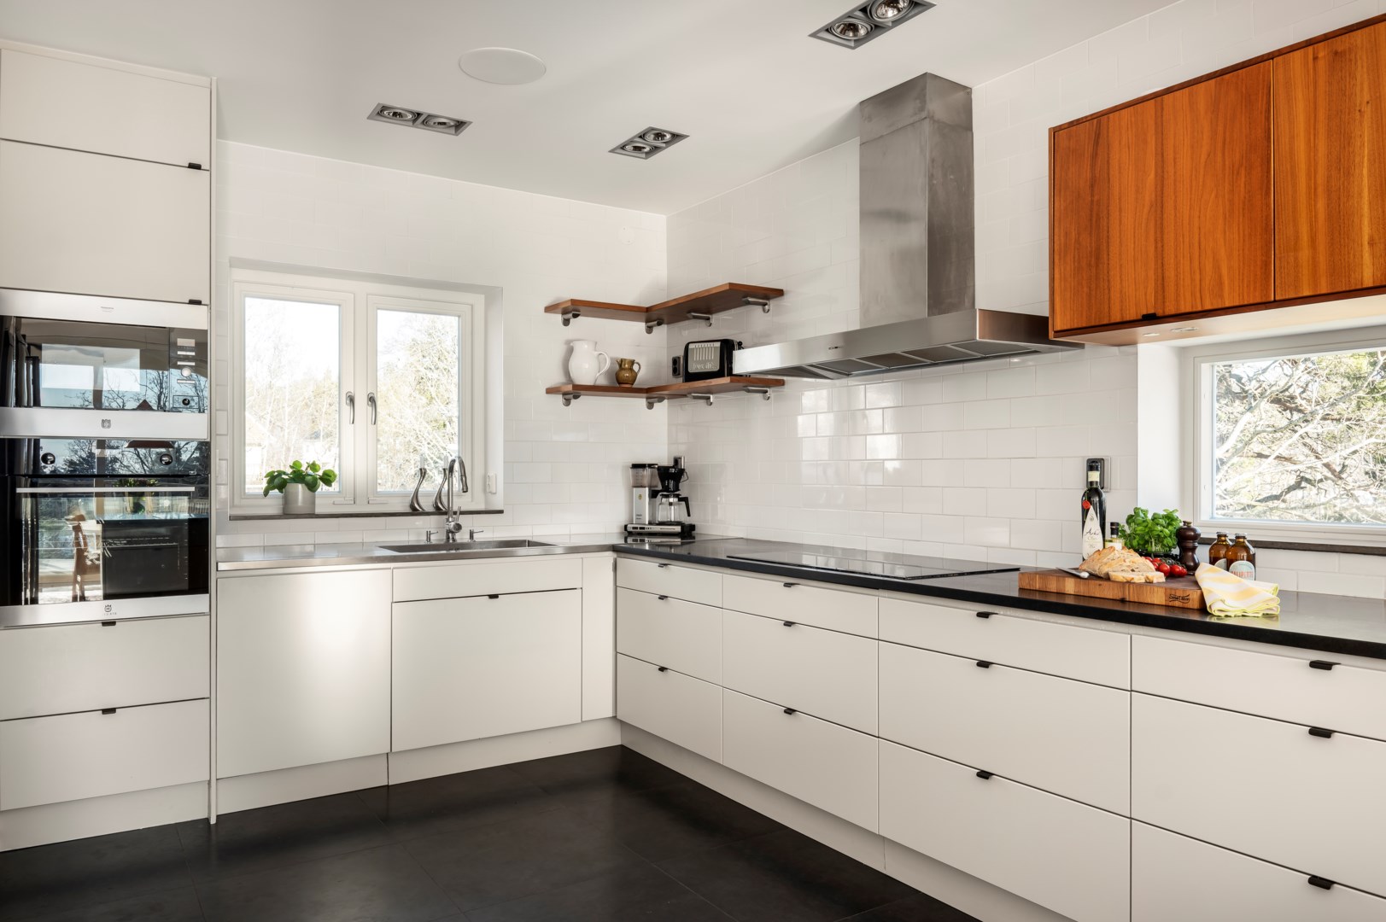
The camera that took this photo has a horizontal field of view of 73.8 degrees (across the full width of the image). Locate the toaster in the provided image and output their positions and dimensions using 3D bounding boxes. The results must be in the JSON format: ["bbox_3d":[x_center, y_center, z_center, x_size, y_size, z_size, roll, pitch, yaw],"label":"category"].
[{"bbox_3d":[0.085,-0.463,4.387,0.235,0.200,0.160,0,-1,29],"label":"toaster"}]

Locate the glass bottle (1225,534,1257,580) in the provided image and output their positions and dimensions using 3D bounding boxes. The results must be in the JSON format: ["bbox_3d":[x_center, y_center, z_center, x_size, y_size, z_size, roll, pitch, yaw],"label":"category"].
[{"bbox_3d":[1.388,0.264,2.341,0.073,0.157,0.073,0,-1,-34],"label":"glass bottle"}]

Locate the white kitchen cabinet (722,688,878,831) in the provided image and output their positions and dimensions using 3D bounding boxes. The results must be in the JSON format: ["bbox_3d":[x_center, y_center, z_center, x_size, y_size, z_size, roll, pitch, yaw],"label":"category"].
[{"bbox_3d":[0.571,0.984,3.270,0.570,0.291,0.800,0,-1,-34],"label":"white kitchen cabinet"}]

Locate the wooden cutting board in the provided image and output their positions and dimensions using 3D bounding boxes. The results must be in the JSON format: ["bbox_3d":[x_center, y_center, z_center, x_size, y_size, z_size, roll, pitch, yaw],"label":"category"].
[{"bbox_3d":[1.144,0.319,2.374,0.340,0.044,0.463,1,-1,-36],"label":"wooden cutting board"}]

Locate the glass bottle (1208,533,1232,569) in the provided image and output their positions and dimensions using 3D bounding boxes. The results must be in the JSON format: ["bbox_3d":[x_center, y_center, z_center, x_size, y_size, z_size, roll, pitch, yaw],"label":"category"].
[{"bbox_3d":[1.381,0.264,2.410,0.071,0.157,0.071,0,-1,11],"label":"glass bottle"}]

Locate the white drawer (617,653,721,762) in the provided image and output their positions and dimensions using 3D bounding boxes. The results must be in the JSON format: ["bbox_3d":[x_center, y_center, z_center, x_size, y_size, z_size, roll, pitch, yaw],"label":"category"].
[{"bbox_3d":[0.123,0.992,3.930,0.570,0.291,0.800,0,-1,-34],"label":"white drawer"}]

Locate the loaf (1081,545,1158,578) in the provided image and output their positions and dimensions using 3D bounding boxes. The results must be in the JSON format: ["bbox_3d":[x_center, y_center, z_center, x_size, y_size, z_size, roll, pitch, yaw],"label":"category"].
[{"bbox_3d":[1.122,0.263,2.436,0.145,0.073,0.200,0,-1,9],"label":"loaf"}]

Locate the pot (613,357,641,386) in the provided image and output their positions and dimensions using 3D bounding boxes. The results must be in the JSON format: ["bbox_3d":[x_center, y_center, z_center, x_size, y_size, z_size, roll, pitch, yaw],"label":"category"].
[{"bbox_3d":[-0.328,-0.438,4.665,0.137,0.159,0.112,0,-1,-18],"label":"pot"}]

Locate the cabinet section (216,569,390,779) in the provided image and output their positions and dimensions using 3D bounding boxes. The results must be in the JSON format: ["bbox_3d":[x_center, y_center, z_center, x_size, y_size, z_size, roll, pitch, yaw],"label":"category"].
[{"bbox_3d":[-1.568,0.770,3.629,0.600,0.700,0.580,1,-1,-33],"label":"cabinet section"}]

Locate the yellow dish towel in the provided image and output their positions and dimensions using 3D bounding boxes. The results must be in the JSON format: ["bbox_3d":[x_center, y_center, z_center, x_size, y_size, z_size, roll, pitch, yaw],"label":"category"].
[{"bbox_3d":[1.276,0.297,2.146,0.185,0.086,0.230,-1,-1,31],"label":"yellow dish towel"}]

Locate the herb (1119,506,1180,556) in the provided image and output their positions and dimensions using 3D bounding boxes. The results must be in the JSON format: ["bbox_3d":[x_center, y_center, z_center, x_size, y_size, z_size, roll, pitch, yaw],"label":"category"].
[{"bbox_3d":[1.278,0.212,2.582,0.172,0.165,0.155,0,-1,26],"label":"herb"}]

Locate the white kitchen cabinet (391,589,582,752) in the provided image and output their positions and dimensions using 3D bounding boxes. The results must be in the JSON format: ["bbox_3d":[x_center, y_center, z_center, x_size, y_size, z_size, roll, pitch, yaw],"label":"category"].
[{"bbox_3d":[-0.965,0.846,4.007,0.822,0.574,0.500,1,-1,-34],"label":"white kitchen cabinet"}]

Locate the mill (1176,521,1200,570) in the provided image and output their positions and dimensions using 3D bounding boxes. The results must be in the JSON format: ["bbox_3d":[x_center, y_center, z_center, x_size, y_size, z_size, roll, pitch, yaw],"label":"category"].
[{"bbox_3d":[1.290,0.227,2.404,0.064,0.141,0.064,1,-1,-34],"label":"mill"}]

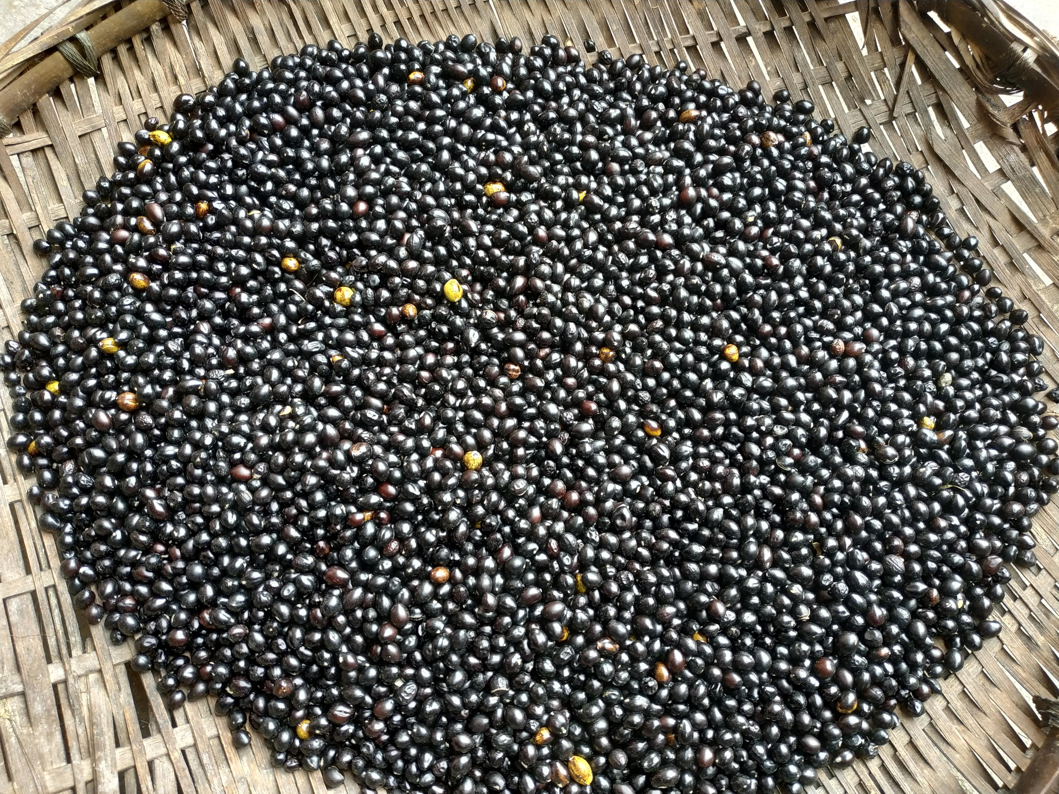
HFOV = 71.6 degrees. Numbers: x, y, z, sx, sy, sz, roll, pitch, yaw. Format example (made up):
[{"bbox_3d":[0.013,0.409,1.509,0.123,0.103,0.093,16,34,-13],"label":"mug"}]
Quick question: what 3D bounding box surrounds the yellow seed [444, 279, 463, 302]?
[{"bbox_3d":[-0.047,-0.067,0.460,0.012,0.012,0.015,-10,68,-4],"label":"yellow seed"}]

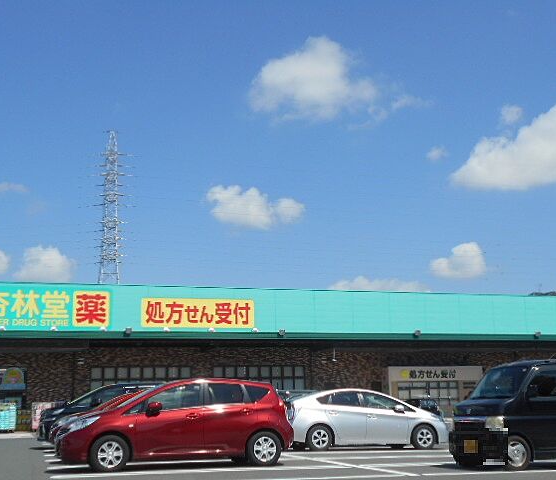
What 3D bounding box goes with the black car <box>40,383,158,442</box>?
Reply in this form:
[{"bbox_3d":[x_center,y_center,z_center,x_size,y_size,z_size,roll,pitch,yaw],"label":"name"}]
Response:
[{"bbox_3d":[-4.280,4.950,23.050,4.820,1.790,1.820,2,-12,-16],"label":"black car"}]

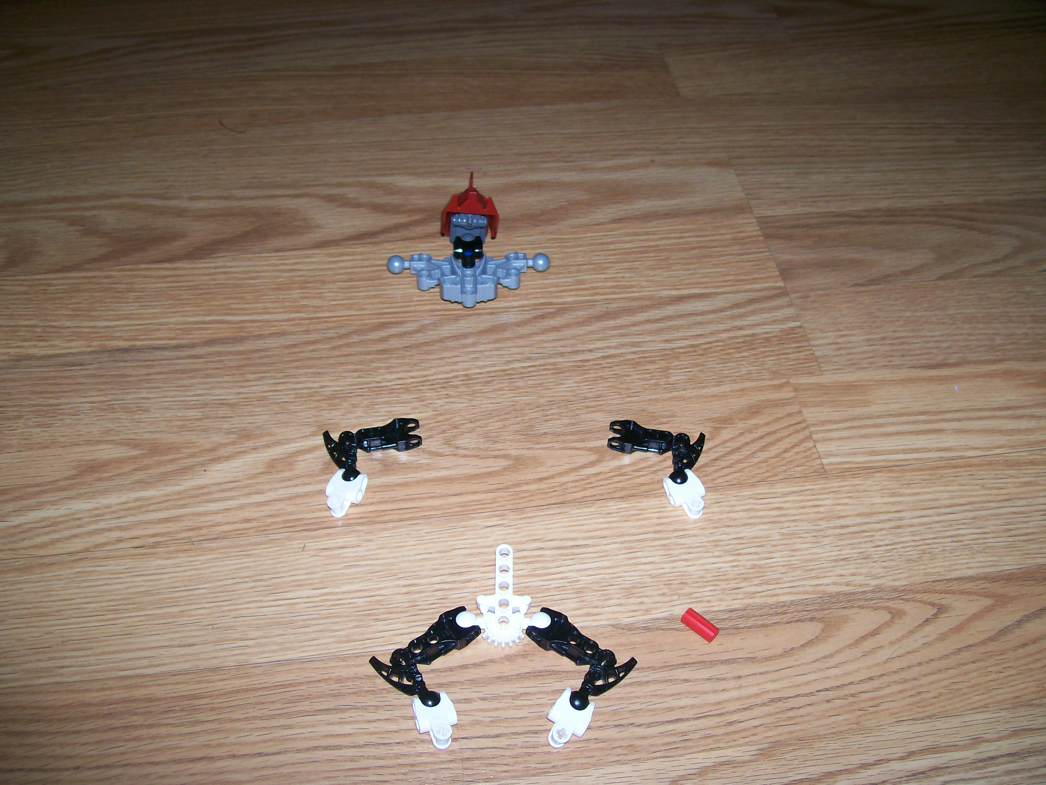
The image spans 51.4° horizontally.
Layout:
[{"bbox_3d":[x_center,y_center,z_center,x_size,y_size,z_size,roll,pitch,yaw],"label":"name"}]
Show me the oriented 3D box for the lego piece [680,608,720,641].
[{"bbox_3d":[0.079,0.103,0.482,0.016,0.007,0.007,35,56,25],"label":"lego piece"}]

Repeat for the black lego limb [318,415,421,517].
[{"bbox_3d":[-0.073,0.035,0.532,0.050,0.016,0.050,-5,49,-6],"label":"black lego limb"}]

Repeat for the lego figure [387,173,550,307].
[{"bbox_3d":[-0.033,-0.095,0.638,0.093,0.029,0.099,-1,49,-3],"label":"lego figure"}]

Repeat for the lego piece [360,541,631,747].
[{"bbox_3d":[-0.009,0.107,0.470,0.116,0.018,0.092,0,49,-2],"label":"lego piece"}]

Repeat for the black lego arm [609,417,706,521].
[{"bbox_3d":[0.066,0.036,0.536,0.049,0.016,0.049,6,49,3],"label":"black lego arm"}]

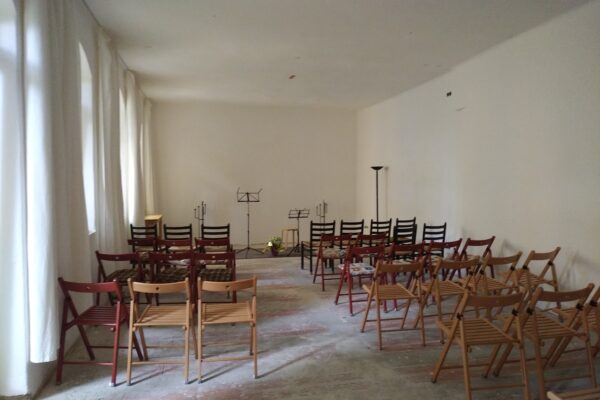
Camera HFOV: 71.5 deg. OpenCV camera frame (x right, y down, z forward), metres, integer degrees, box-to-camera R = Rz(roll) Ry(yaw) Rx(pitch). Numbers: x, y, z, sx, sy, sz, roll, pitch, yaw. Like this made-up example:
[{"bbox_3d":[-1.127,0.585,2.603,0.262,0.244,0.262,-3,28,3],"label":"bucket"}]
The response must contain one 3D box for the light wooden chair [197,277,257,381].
[{"bbox_3d":[-0.569,0.928,3.244,0.440,0.770,0.480,-1,2,-11],"label":"light wooden chair"}]

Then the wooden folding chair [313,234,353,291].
[{"bbox_3d":[0.468,0.844,5.915,0.440,0.770,0.480,-1,2,-14],"label":"wooden folding chair"}]

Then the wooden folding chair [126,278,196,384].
[{"bbox_3d":[-1.038,0.932,3.203,0.440,0.770,0.480,0,2,-4],"label":"wooden folding chair"}]

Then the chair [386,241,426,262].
[{"bbox_3d":[1.210,0.856,5.010,0.440,0.770,0.480,-1,2,-19],"label":"chair"}]

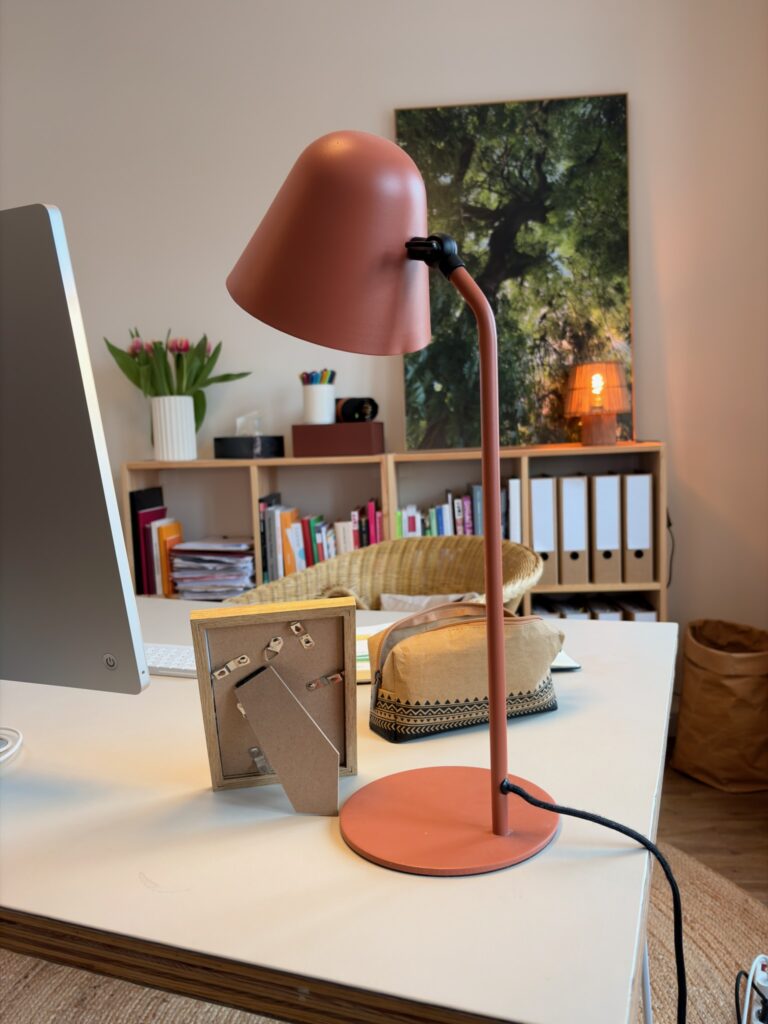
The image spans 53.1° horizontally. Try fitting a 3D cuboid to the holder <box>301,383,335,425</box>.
[{"bbox_3d":[-0.201,-0.337,2.410,0.099,0.125,0.099,-2,5,0],"label":"holder"}]

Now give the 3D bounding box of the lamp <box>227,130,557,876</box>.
[{"bbox_3d":[-0.002,-0.024,0.571,0.250,0.500,0.167,2,7,38],"label":"lamp"}]

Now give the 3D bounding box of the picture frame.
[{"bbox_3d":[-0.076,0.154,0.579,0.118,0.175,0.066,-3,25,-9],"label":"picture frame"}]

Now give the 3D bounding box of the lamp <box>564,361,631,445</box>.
[{"bbox_3d":[0.650,-0.332,2.336,0.199,0.254,0.199,-2,5,4],"label":"lamp"}]

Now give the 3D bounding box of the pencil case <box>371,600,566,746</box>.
[{"bbox_3d":[0.085,0.152,0.775,0.198,0.107,0.070,-4,6,-23],"label":"pencil case"}]

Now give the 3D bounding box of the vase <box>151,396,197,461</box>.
[{"bbox_3d":[-0.664,-0.264,2.436,0.136,0.199,0.136,-2,5,4],"label":"vase"}]

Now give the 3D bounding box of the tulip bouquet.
[{"bbox_3d":[-0.648,-0.402,2.412,0.439,0.333,0.320,-2,5,4],"label":"tulip bouquet"}]

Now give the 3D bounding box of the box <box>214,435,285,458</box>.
[{"bbox_3d":[-0.424,-0.203,2.427,0.213,0.068,0.120,-2,5,4],"label":"box"}]

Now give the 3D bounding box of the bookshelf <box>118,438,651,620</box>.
[{"bbox_3d":[0.037,0.281,2.457,1.611,0.930,0.290,-2,5,4],"label":"bookshelf"}]

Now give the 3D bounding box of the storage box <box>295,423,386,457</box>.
[{"bbox_3d":[-0.137,-0.222,2.432,0.238,0.101,0.200,-1,5,12],"label":"storage box"}]

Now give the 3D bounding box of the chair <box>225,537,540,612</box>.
[{"bbox_3d":[0.036,0.438,1.627,0.620,0.770,0.600,0,6,24],"label":"chair"}]

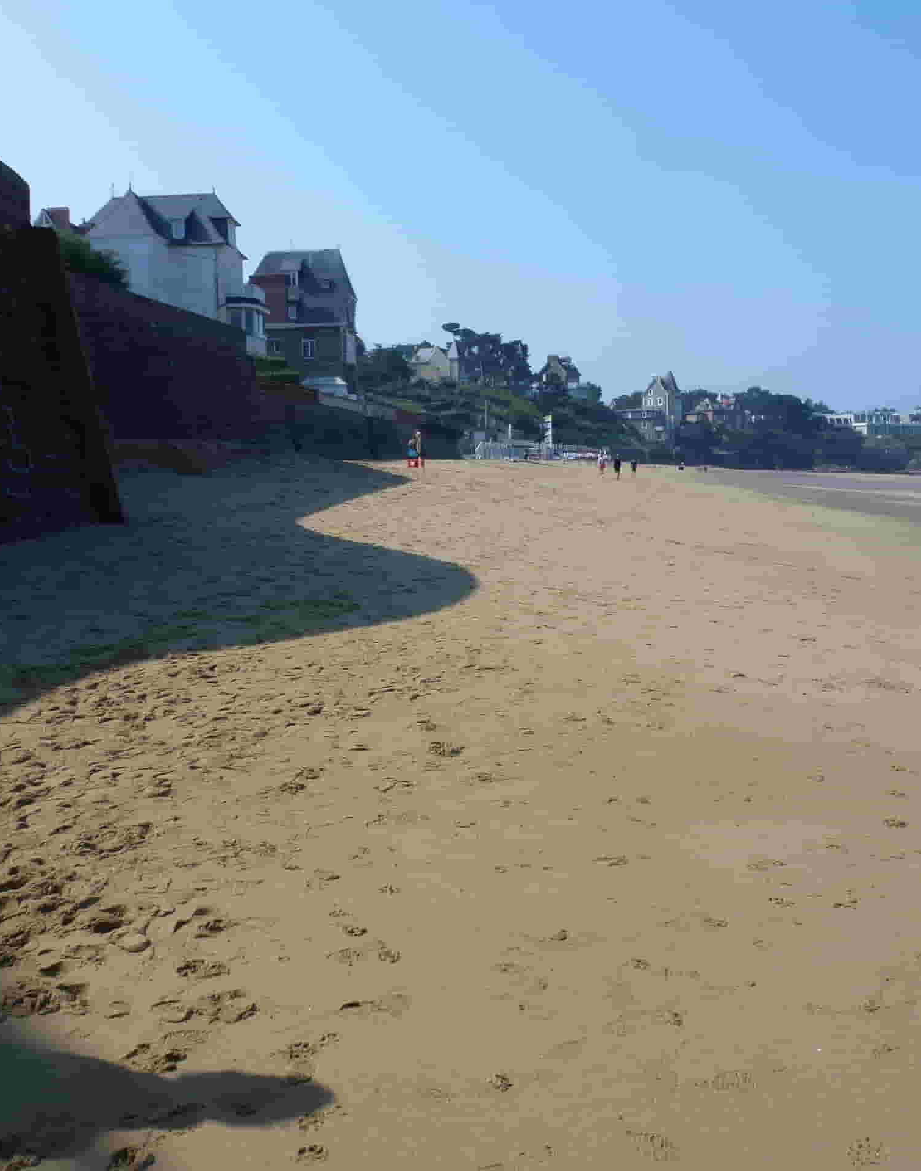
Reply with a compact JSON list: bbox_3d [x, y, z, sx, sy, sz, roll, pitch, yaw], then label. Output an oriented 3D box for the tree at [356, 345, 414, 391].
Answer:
[{"bbox_3d":[-10.167,-28.418,148.000,7.800,6.600,7.300,0,6,0],"label":"tree"}]

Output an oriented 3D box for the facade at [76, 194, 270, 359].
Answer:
[{"bbox_3d":[-19.495,-21.617,78.656,11.600,11.328,9.000,1,7,9],"label":"facade"}]

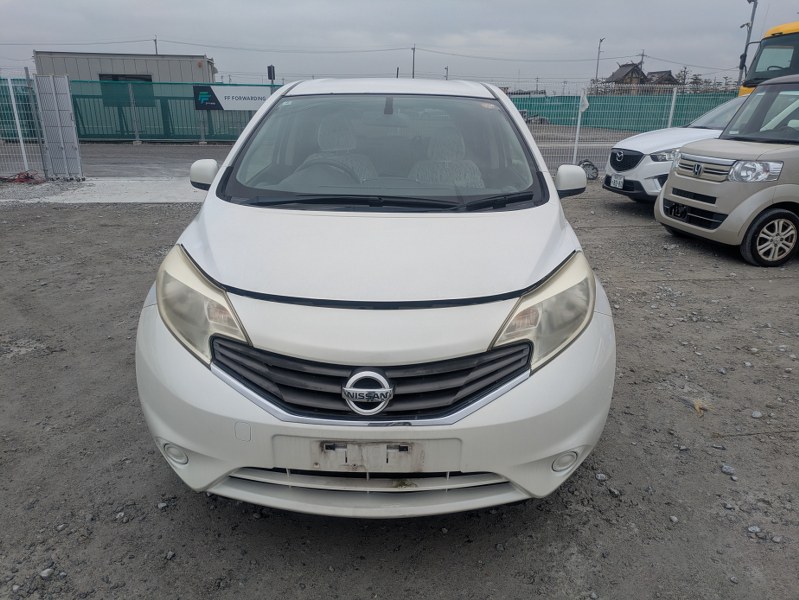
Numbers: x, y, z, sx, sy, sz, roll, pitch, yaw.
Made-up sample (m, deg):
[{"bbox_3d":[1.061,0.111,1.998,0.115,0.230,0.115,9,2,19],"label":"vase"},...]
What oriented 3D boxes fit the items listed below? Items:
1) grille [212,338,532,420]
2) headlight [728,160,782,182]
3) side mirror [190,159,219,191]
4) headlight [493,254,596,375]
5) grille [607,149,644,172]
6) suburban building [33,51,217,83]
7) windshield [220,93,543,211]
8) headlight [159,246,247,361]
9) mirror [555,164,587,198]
[{"bbox_3d":[-0.091,0.228,1.659,0.970,0.200,0.200,1,19,1],"label":"grille"},{"bbox_3d":[3.253,-1.175,5.262,0.320,0.190,0.280,-3,19,-10],"label":"headlight"},{"bbox_3d":[-0.920,-0.599,2.812,0.190,0.160,0.140,1,19,1],"label":"side mirror"},{"bbox_3d":[0.466,0.036,1.866,0.410,0.290,0.500,1,19,1],"label":"headlight"},{"bbox_3d":[2.985,-1.861,7.662,0.150,0.310,0.760,-3,19,-10],"label":"grille"},{"bbox_3d":[-11.778,-9.183,26.096,6.658,3.269,3.600,-2,19,-9],"label":"suburban building"},{"bbox_3d":[-0.060,-0.659,2.674,1.400,0.140,0.940,1,46,1],"label":"windshield"},{"bbox_3d":[-0.634,0.019,1.885,0.410,0.290,0.500,1,19,1],"label":"headlight"},{"bbox_3d":[0.803,-0.573,2.782,0.190,0.160,0.140,1,19,1],"label":"mirror"}]

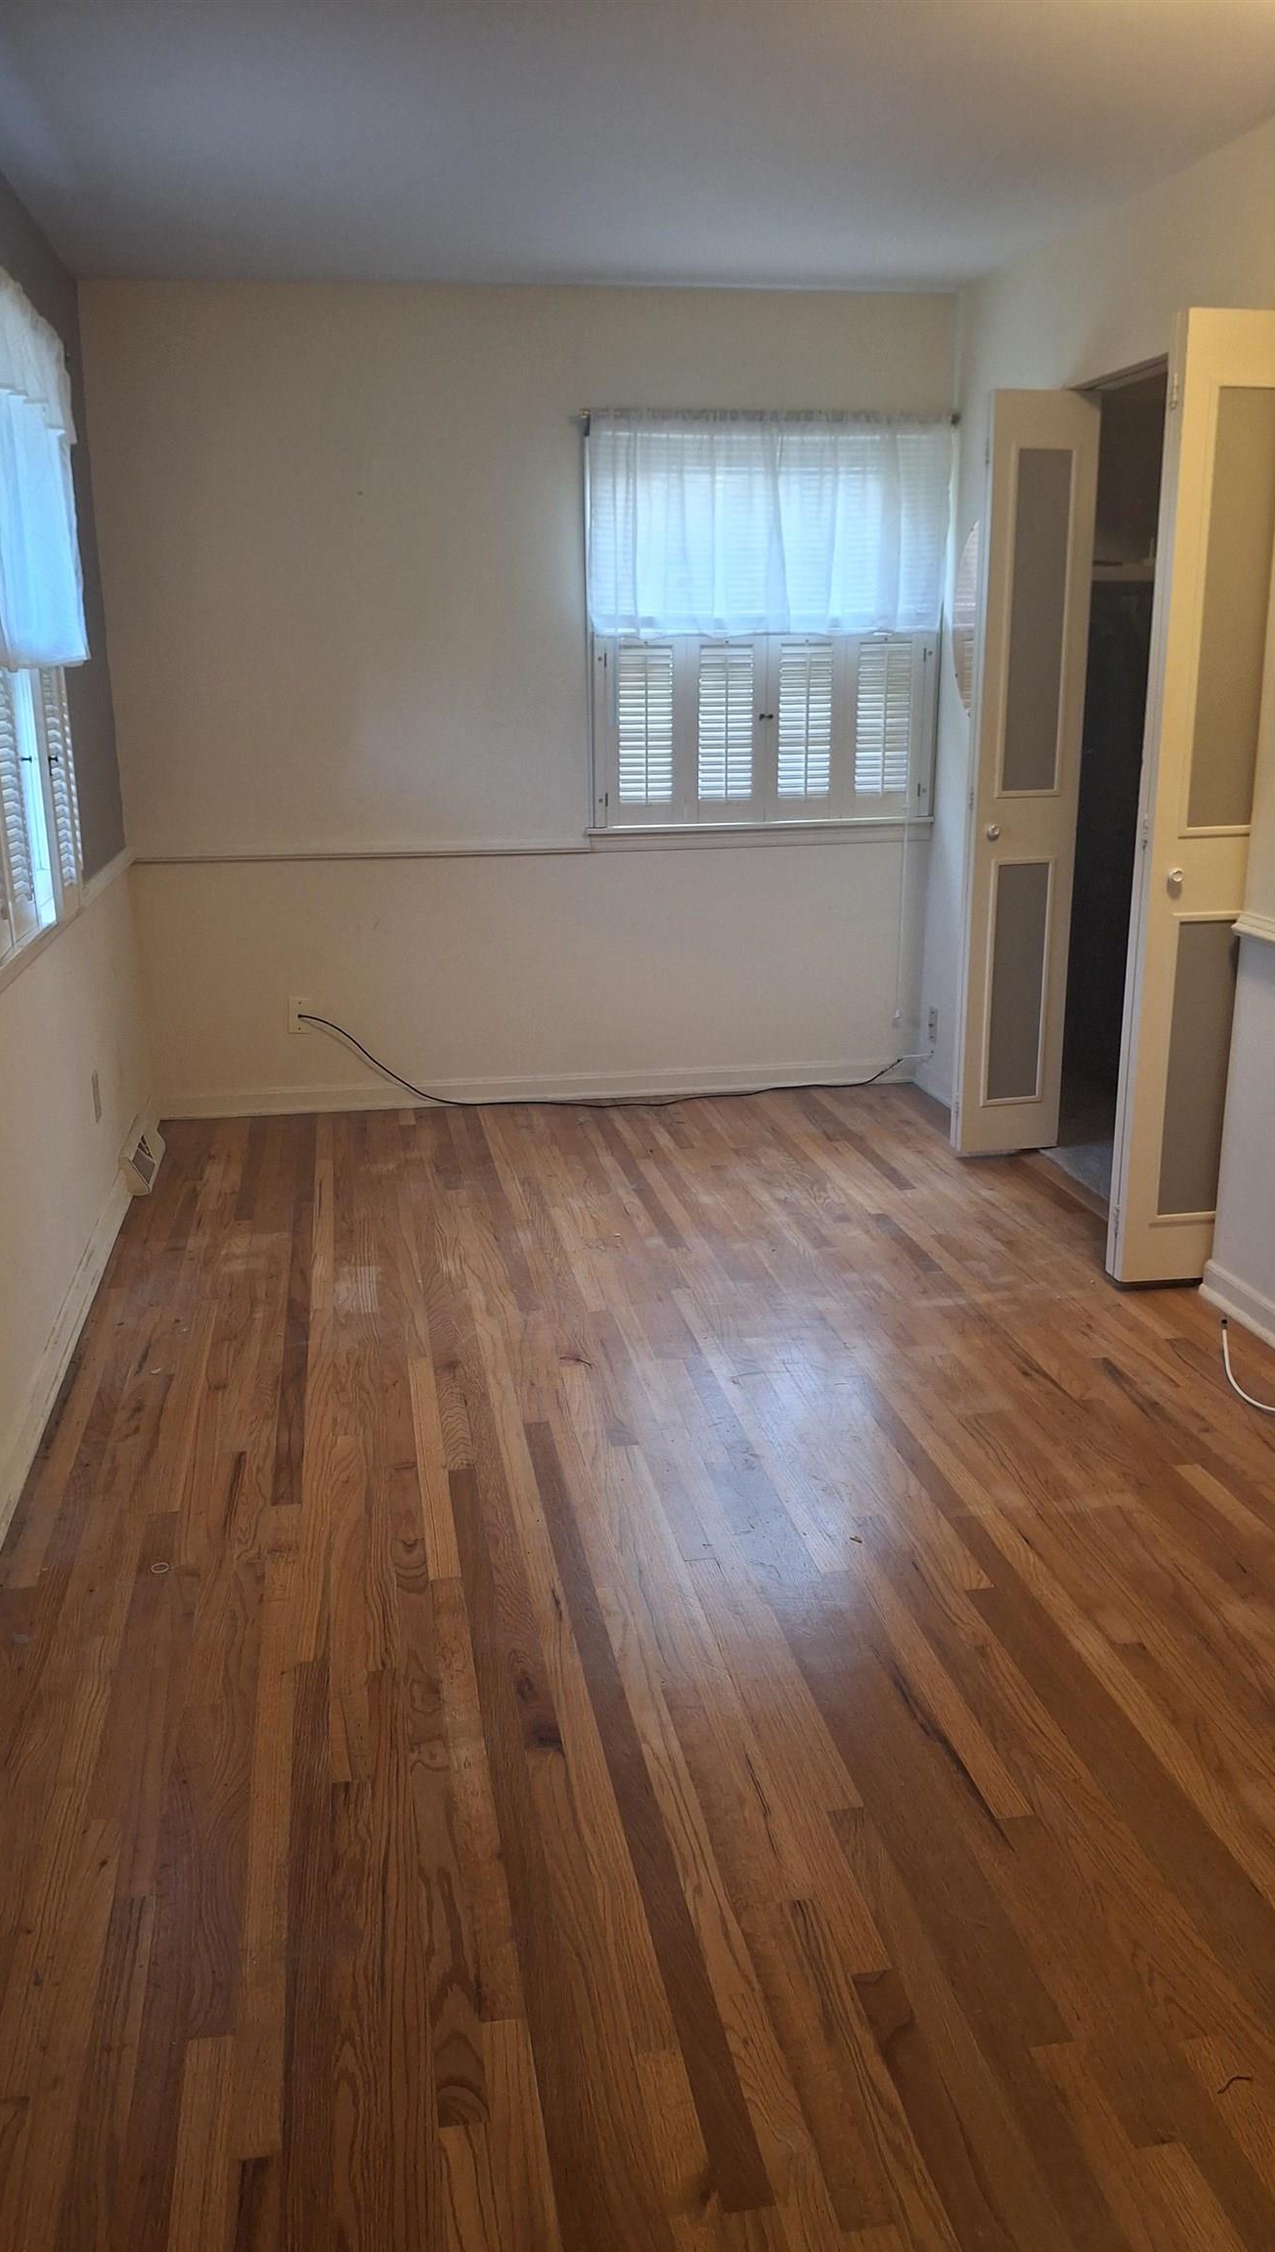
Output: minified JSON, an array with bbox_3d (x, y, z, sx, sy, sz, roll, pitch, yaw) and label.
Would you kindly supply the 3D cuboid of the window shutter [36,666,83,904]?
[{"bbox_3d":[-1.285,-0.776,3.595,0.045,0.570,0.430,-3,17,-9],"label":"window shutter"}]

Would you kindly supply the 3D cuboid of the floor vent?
[{"bbox_3d":[-1.393,0.073,4.592,0.069,0.117,0.410,-3,17,-9],"label":"floor vent"}]

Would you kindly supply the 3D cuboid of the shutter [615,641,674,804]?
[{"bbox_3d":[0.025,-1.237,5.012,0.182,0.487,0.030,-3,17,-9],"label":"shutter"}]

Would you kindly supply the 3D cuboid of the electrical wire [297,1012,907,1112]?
[{"bbox_3d":[-0.068,-0.230,5.232,1.970,0.320,0.140,-3,17,-9],"label":"electrical wire"}]

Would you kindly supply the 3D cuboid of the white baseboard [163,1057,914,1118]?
[{"bbox_3d":[-0.281,-0.125,5.285,2.465,0.092,0.030,-3,17,-9],"label":"white baseboard"}]

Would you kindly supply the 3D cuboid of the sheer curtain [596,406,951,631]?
[{"bbox_3d":[0.393,-1.797,4.877,1.088,0.610,0.070,-3,17,-9],"label":"sheer curtain"}]

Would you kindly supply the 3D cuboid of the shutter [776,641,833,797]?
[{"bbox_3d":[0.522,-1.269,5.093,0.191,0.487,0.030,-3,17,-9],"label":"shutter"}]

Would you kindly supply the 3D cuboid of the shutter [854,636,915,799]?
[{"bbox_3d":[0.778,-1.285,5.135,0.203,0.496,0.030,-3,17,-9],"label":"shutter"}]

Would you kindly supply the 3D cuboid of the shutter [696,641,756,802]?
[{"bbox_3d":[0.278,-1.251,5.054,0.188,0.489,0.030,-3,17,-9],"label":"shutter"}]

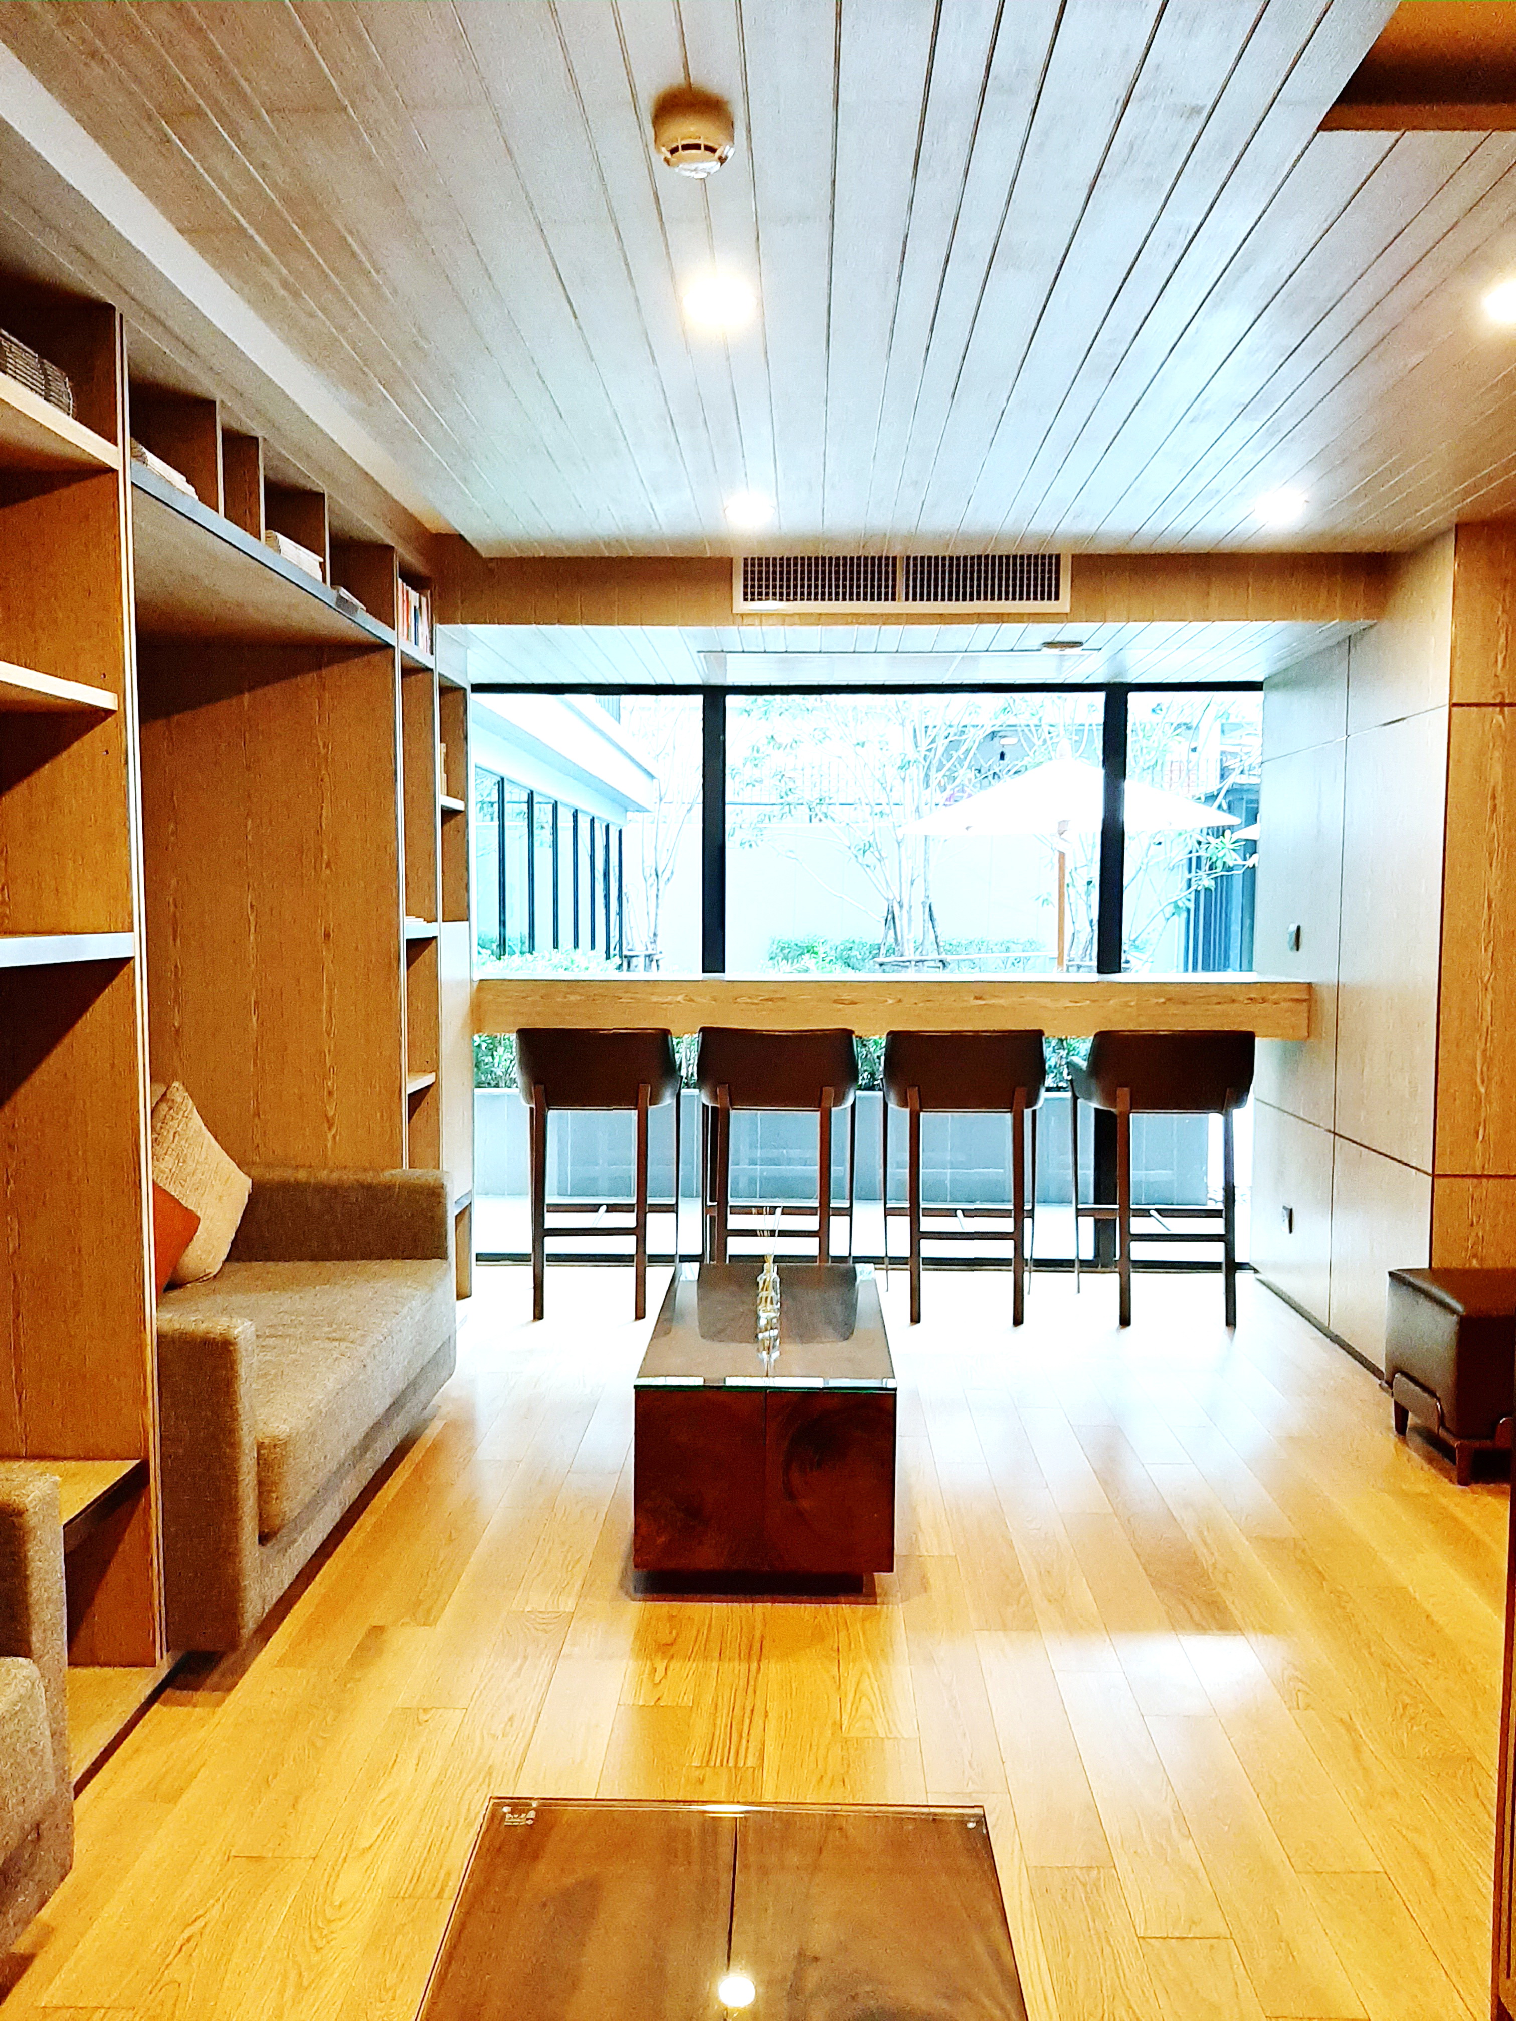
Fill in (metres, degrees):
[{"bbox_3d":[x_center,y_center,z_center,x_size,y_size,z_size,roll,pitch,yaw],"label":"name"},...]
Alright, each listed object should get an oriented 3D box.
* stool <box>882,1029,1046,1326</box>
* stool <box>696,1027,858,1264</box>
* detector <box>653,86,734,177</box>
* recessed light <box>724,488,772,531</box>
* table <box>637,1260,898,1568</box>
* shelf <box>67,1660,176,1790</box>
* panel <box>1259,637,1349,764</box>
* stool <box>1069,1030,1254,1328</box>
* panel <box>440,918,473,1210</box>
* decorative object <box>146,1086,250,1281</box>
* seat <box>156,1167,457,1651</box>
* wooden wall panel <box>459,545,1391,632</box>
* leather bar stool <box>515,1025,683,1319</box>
[{"bbox_3d":[0.688,0.531,5.164,0.515,0.967,0.490,0,4,2],"label":"stool"},{"bbox_3d":[0.065,0.529,5.157,0.545,0.974,0.531,0,4,2],"label":"stool"},{"bbox_3d":[-0.079,-1.086,1.880,0.102,0.060,0.102,0,4,2],"label":"detector"},{"bbox_3d":[-0.025,-1.323,3.977,0.125,0.035,0.125,0,4,2],"label":"recessed light"},{"bbox_3d":[0.028,0.919,3.465,0.508,0.436,1.018,0,4,2],"label":"table"},{"bbox_3d":[-1.256,1.166,2.424,0.420,0.040,0.480,0,4,2],"label":"shelf"},{"bbox_3d":[1.827,-1.019,5.063,0.025,0.300,0.885,0,4,2],"label":"panel"},{"bbox_3d":[1.374,0.535,5.113,0.545,0.972,0.531,0,4,2],"label":"stool"},{"bbox_3d":[-0.967,0.164,4.834,0.030,0.931,0.421,0,4,2],"label":"panel"},{"bbox_3d":[-1.434,0.437,3.803,0.130,0.400,0.400,-16,33,27],"label":"decorative object"},{"bbox_3d":[-1.271,0.811,3.444,0.820,0.635,1.575,0,4,2],"label":"seat"},{"bbox_3d":[0.435,-1.252,4.527,2.815,0.214,0.080,0,4,2],"label":"wooden wall panel"},{"bbox_3d":[-0.541,0.528,5.205,0.520,0.967,0.490,0,4,2],"label":"leather bar stool"}]

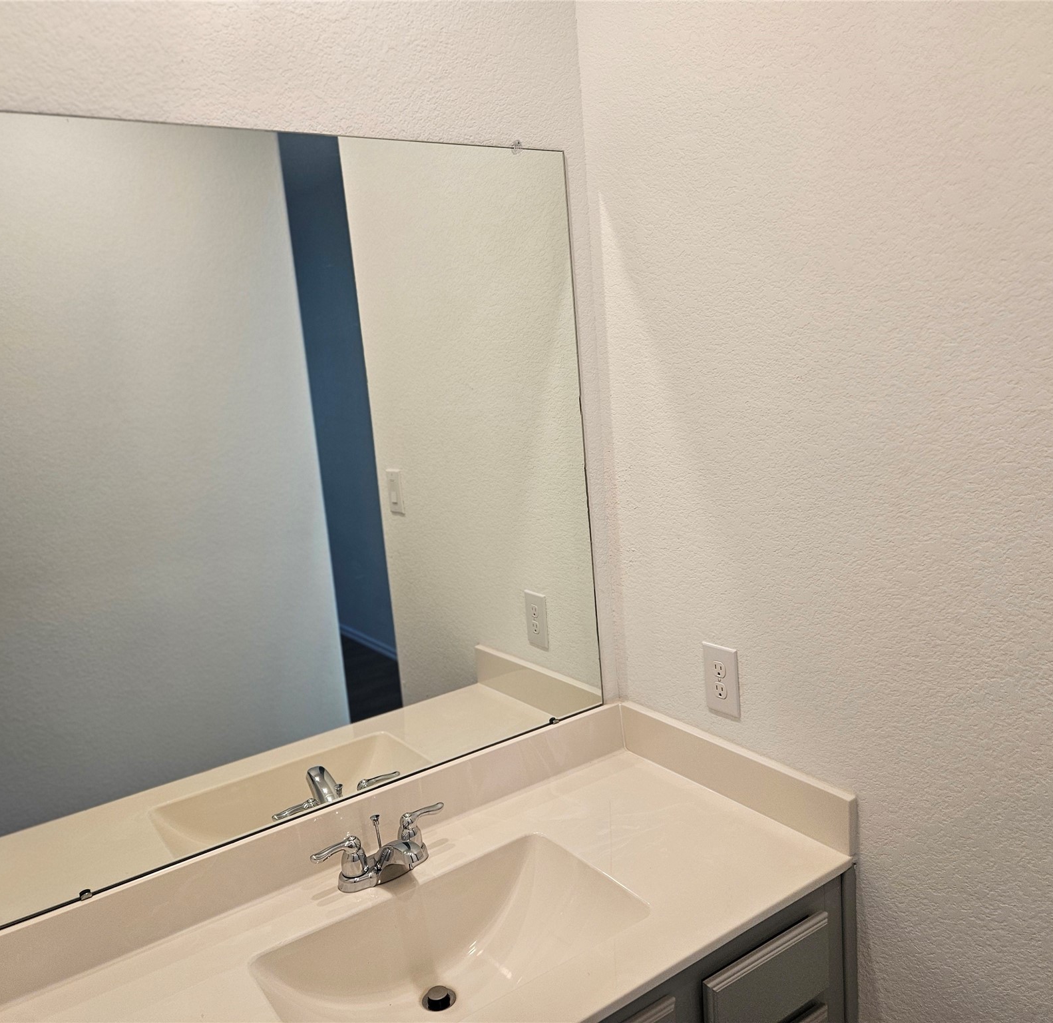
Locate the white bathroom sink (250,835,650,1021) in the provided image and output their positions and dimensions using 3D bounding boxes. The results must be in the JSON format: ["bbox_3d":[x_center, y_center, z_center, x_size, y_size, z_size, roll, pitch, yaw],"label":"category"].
[{"bbox_3d":[-0.102,0.693,1.340,0.519,0.142,0.305,-11,12,-34],"label":"white bathroom sink"}]

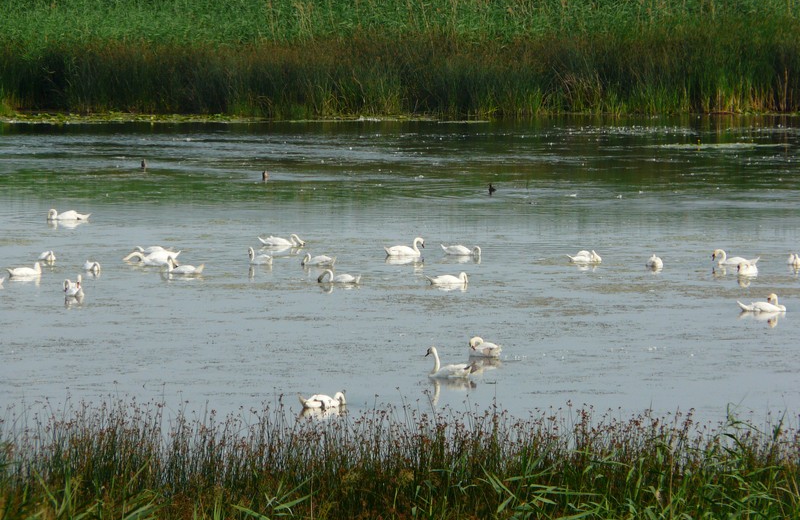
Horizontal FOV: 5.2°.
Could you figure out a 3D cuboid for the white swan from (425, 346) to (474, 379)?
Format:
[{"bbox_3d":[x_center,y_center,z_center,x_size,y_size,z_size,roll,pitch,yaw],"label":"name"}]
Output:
[{"bbox_3d":[0.967,2.013,172.342,0.913,0.628,0.380,1,4,10],"label":"white swan"}]

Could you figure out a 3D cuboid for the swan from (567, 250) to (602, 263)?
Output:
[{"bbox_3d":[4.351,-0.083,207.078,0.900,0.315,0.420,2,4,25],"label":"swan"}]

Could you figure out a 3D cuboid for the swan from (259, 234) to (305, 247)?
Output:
[{"bbox_3d":[-2.939,-0.510,218.257,1.170,0.320,0.430,0,4,3],"label":"swan"}]

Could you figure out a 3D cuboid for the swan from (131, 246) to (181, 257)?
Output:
[{"bbox_3d":[-5.976,-0.260,214.873,1.140,0.320,0.430,1,4,8],"label":"swan"}]

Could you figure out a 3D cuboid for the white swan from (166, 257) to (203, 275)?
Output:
[{"bbox_3d":[-4.947,0.127,202.991,0.900,0.425,0.400,1,4,10],"label":"white swan"}]

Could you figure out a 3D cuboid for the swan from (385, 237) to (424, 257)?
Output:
[{"bbox_3d":[0.115,-0.335,214.800,1.040,0.480,0.430,1,4,15],"label":"swan"}]

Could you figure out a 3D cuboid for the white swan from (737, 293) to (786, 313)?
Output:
[{"bbox_3d":[8.145,0.949,197.645,1.100,0.450,0.450,0,4,3],"label":"white swan"}]

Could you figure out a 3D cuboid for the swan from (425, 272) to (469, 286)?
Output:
[{"bbox_3d":[1.109,0.413,205.841,1.020,0.310,0.430,-1,4,-15],"label":"swan"}]

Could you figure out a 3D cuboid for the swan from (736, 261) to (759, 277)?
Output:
[{"bbox_3d":[8.276,0.179,208.533,0.440,0.380,0.980,2,5,20],"label":"swan"}]

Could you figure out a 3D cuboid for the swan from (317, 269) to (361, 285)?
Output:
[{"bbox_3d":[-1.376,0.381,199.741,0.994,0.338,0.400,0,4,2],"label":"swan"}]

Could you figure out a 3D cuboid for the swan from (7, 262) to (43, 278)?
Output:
[{"bbox_3d":[-8.907,0.205,208.252,0.950,0.370,0.430,-2,5,-25],"label":"swan"}]

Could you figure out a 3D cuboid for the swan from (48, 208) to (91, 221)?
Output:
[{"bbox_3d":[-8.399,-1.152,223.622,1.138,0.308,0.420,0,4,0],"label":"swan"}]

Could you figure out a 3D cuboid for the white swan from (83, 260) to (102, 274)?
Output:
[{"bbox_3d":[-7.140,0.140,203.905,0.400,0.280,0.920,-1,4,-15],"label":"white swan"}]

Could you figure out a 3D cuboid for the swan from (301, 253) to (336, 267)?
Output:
[{"bbox_3d":[-1.955,-0.022,211.657,0.970,0.320,0.430,2,5,28],"label":"swan"}]

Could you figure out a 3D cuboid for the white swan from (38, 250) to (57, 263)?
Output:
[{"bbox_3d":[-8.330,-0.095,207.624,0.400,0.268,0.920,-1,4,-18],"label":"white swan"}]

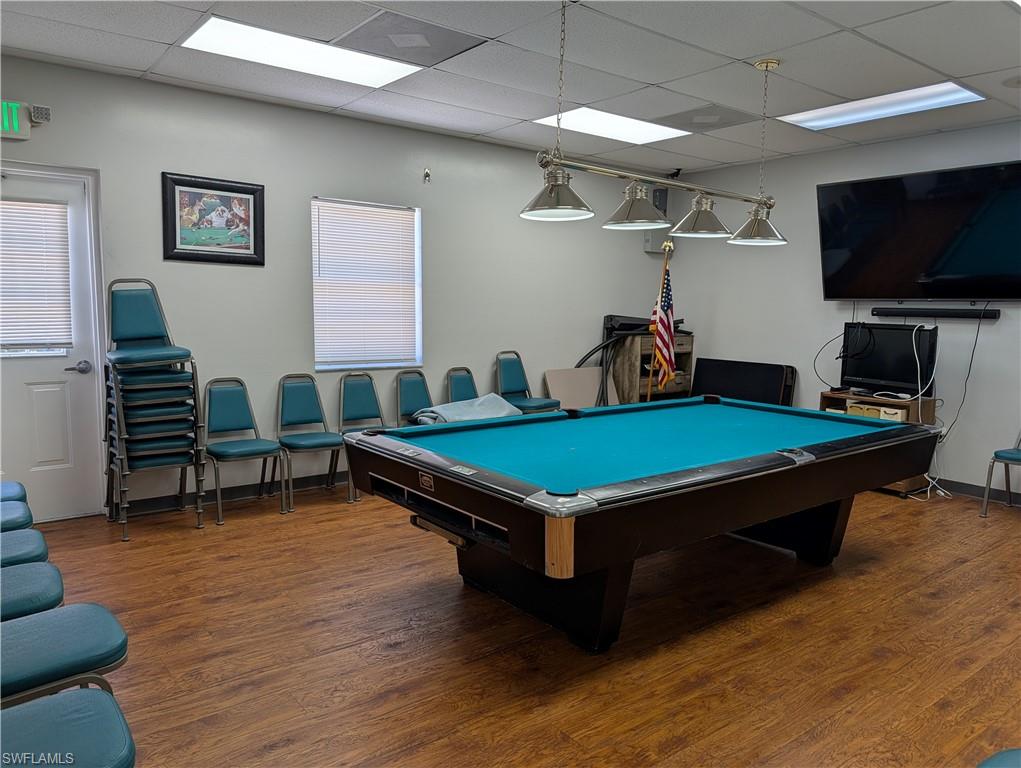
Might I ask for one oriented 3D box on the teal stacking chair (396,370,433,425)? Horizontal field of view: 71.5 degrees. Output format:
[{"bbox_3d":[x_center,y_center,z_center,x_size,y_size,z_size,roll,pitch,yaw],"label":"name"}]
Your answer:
[{"bbox_3d":[-0.682,0.342,5.654,0.450,0.875,0.530,-5,9,-37],"label":"teal stacking chair"}]

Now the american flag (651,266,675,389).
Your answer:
[{"bbox_3d":[1.442,-0.510,6.668,0.240,1.180,0.220,3,7,12],"label":"american flag"}]

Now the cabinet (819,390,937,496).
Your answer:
[{"bbox_3d":[2.961,0.458,5.772,0.435,0.735,0.710,-4,9,-37],"label":"cabinet"}]

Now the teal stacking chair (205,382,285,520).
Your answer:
[{"bbox_3d":[-1.815,0.421,4.785,0.460,0.880,0.500,-4,9,-37],"label":"teal stacking chair"}]

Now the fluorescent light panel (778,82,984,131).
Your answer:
[{"bbox_3d":[2.465,-1.871,4.786,0.575,0.050,1.170,-4,9,-37],"label":"fluorescent light panel"}]

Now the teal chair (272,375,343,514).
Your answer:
[{"bbox_3d":[-1.438,0.402,5.073,0.450,0.875,0.530,-5,9,-37],"label":"teal chair"}]

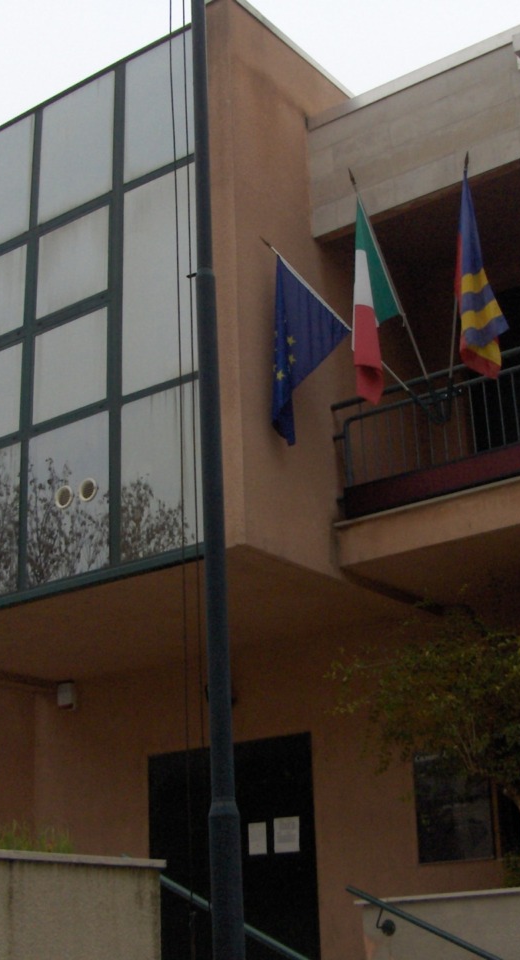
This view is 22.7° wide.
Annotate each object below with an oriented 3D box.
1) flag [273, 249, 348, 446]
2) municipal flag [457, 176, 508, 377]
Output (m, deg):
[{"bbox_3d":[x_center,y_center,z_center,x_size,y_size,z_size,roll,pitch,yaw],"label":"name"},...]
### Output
[{"bbox_3d":[0.408,-1.070,10.448,0.600,1.600,0.200,2,-21,-10],"label":"flag"},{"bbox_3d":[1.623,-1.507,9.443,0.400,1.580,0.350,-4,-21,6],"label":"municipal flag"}]

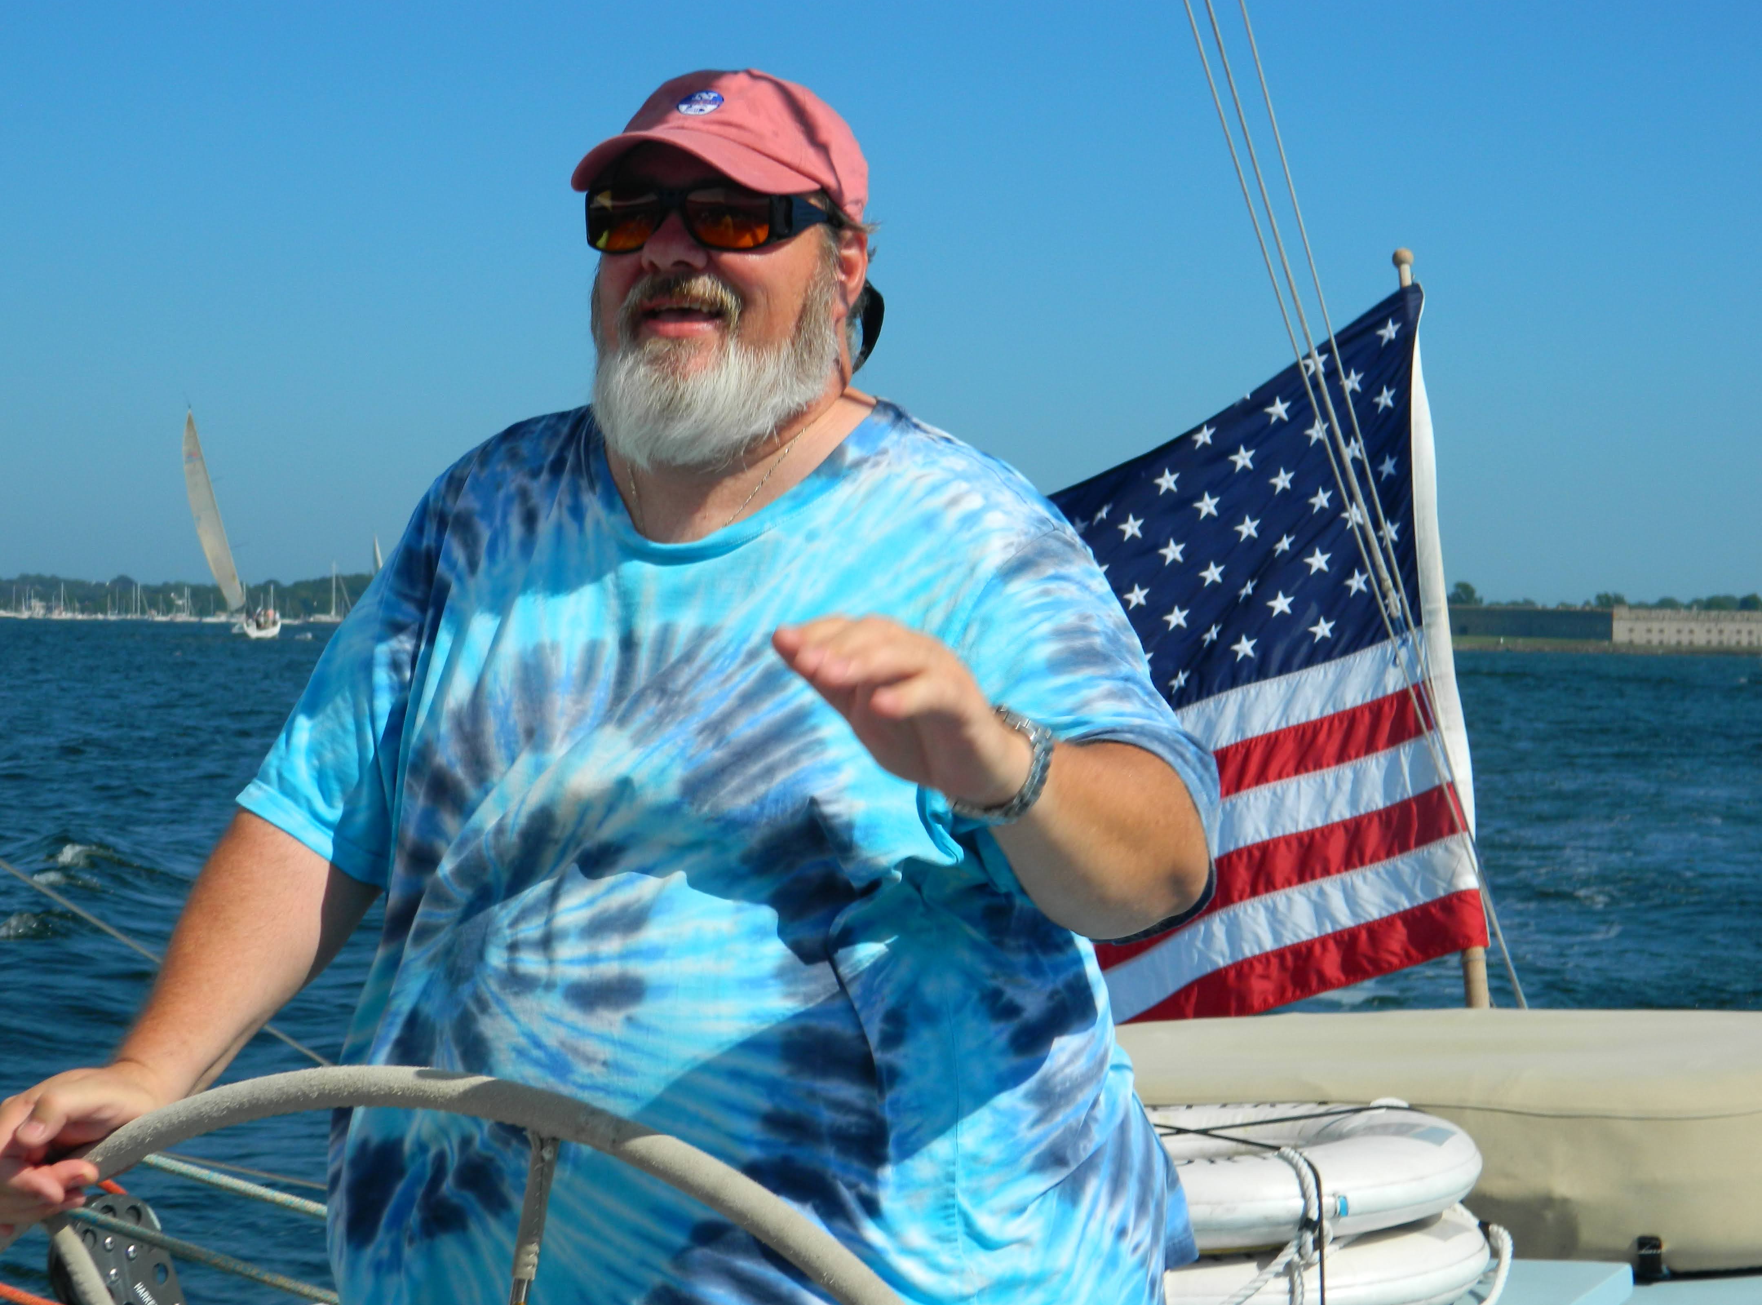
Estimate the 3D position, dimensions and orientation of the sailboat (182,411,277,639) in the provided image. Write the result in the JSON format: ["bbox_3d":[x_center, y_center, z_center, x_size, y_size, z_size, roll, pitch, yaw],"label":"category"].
[{"bbox_3d":[-57.105,-11.078,308.000,4.500,20.500,12.500,-17,6,-19],"label":"sailboat"}]

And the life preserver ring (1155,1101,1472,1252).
[{"bbox_3d":[0.259,0.496,3.380,0.610,0.080,0.610,-4,-1,0],"label":"life preserver ring"}]

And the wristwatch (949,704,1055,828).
[{"bbox_3d":[0.078,0.073,2.420,0.078,0.070,0.040,19,-8,38],"label":"wristwatch"}]

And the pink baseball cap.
[{"bbox_3d":[-0.123,-0.383,2.690,0.182,0.127,0.270,1,-3,27],"label":"pink baseball cap"}]

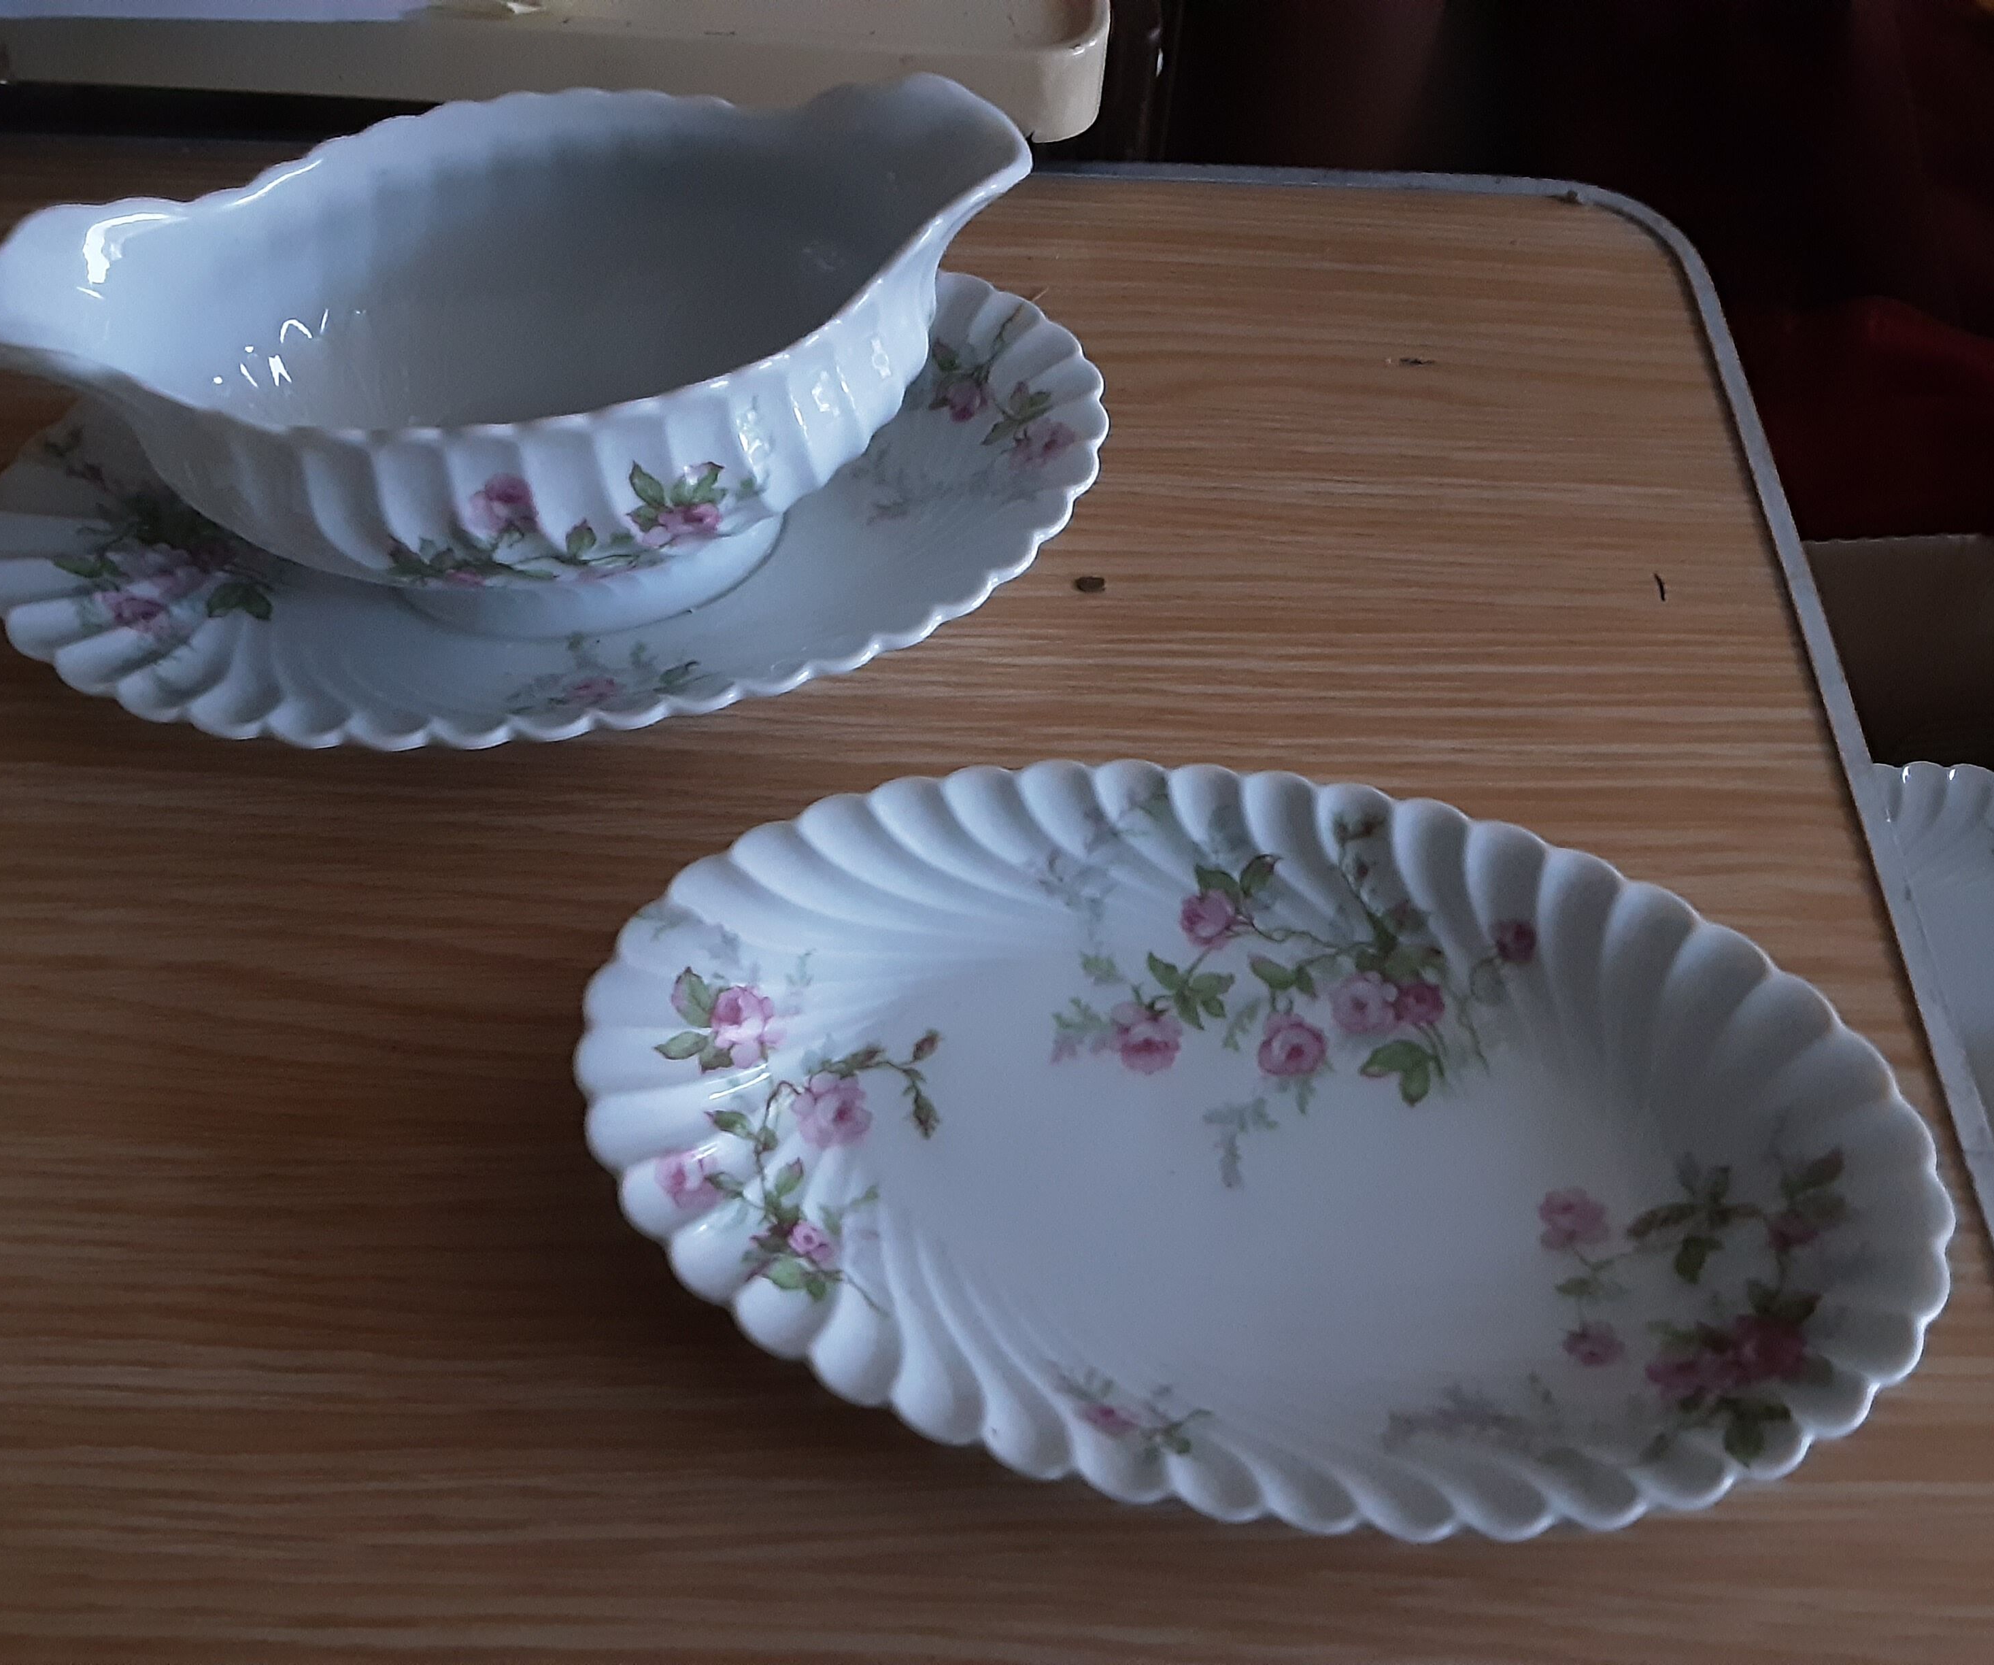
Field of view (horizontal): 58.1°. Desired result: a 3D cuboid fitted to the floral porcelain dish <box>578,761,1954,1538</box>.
[{"bbox_3d":[0.040,0.052,0.299,0.218,0.034,0.130,10,55,4],"label":"floral porcelain dish"}]

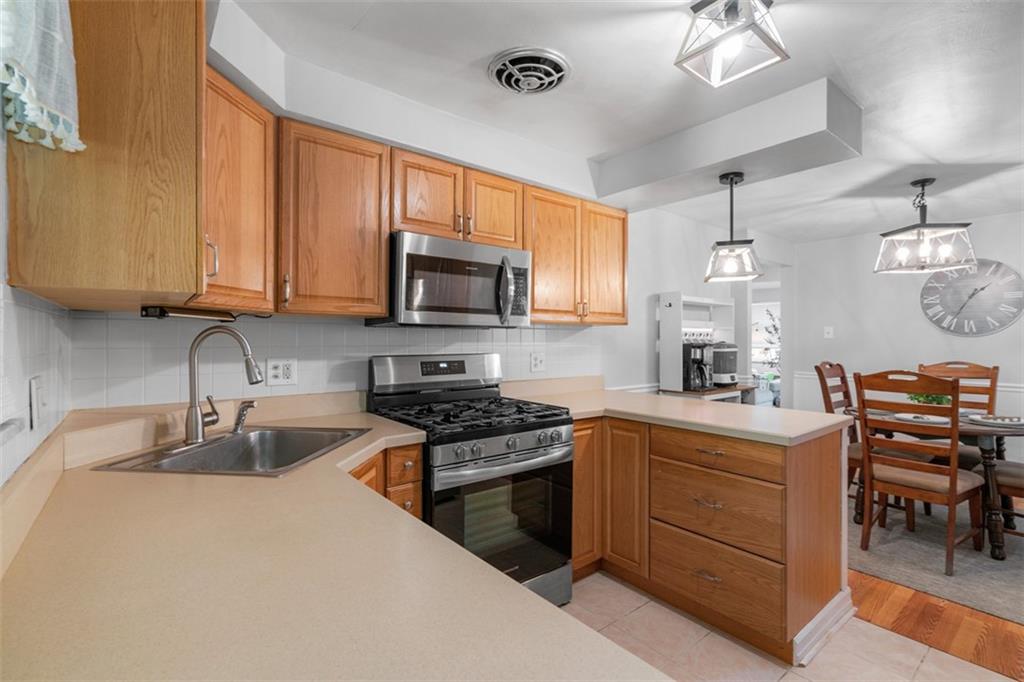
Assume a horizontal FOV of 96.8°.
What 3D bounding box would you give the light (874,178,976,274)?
[{"bbox_3d":[2.910,-0.822,3.220,0.380,0.632,0.380,0,0,0],"label":"light"}]

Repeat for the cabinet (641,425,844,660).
[{"bbox_3d":[1.083,0.835,2.132,0.615,0.875,0.615,0,0,-38],"label":"cabinet"}]

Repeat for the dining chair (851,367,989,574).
[{"bbox_3d":[2.470,0.722,2.772,0.610,1.100,0.500,0,0,-38],"label":"dining chair"}]

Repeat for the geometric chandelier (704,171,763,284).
[{"bbox_3d":[1.220,-0.630,2.525,0.265,0.570,0.265,0,0,19],"label":"geometric chandelier"}]

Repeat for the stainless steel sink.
[{"bbox_3d":[-0.869,0.451,1.551,0.556,0.190,0.635,0,0,6],"label":"stainless steel sink"}]

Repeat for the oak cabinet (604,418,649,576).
[{"bbox_3d":[0.800,0.785,2.484,0.600,0.775,0.295,0,0,-38],"label":"oak cabinet"}]

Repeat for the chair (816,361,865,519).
[{"bbox_3d":[2.689,0.722,3.390,0.490,1.100,0.600,0,0,-38],"label":"chair"}]

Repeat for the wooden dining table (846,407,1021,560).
[{"bbox_3d":[2.896,0.892,3.095,1.100,0.760,1.100,0,0,-38],"label":"wooden dining table"}]

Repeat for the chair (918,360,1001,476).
[{"bbox_3d":[3.311,0.722,3.441,0.600,1.100,0.490,0,0,-38],"label":"chair"}]

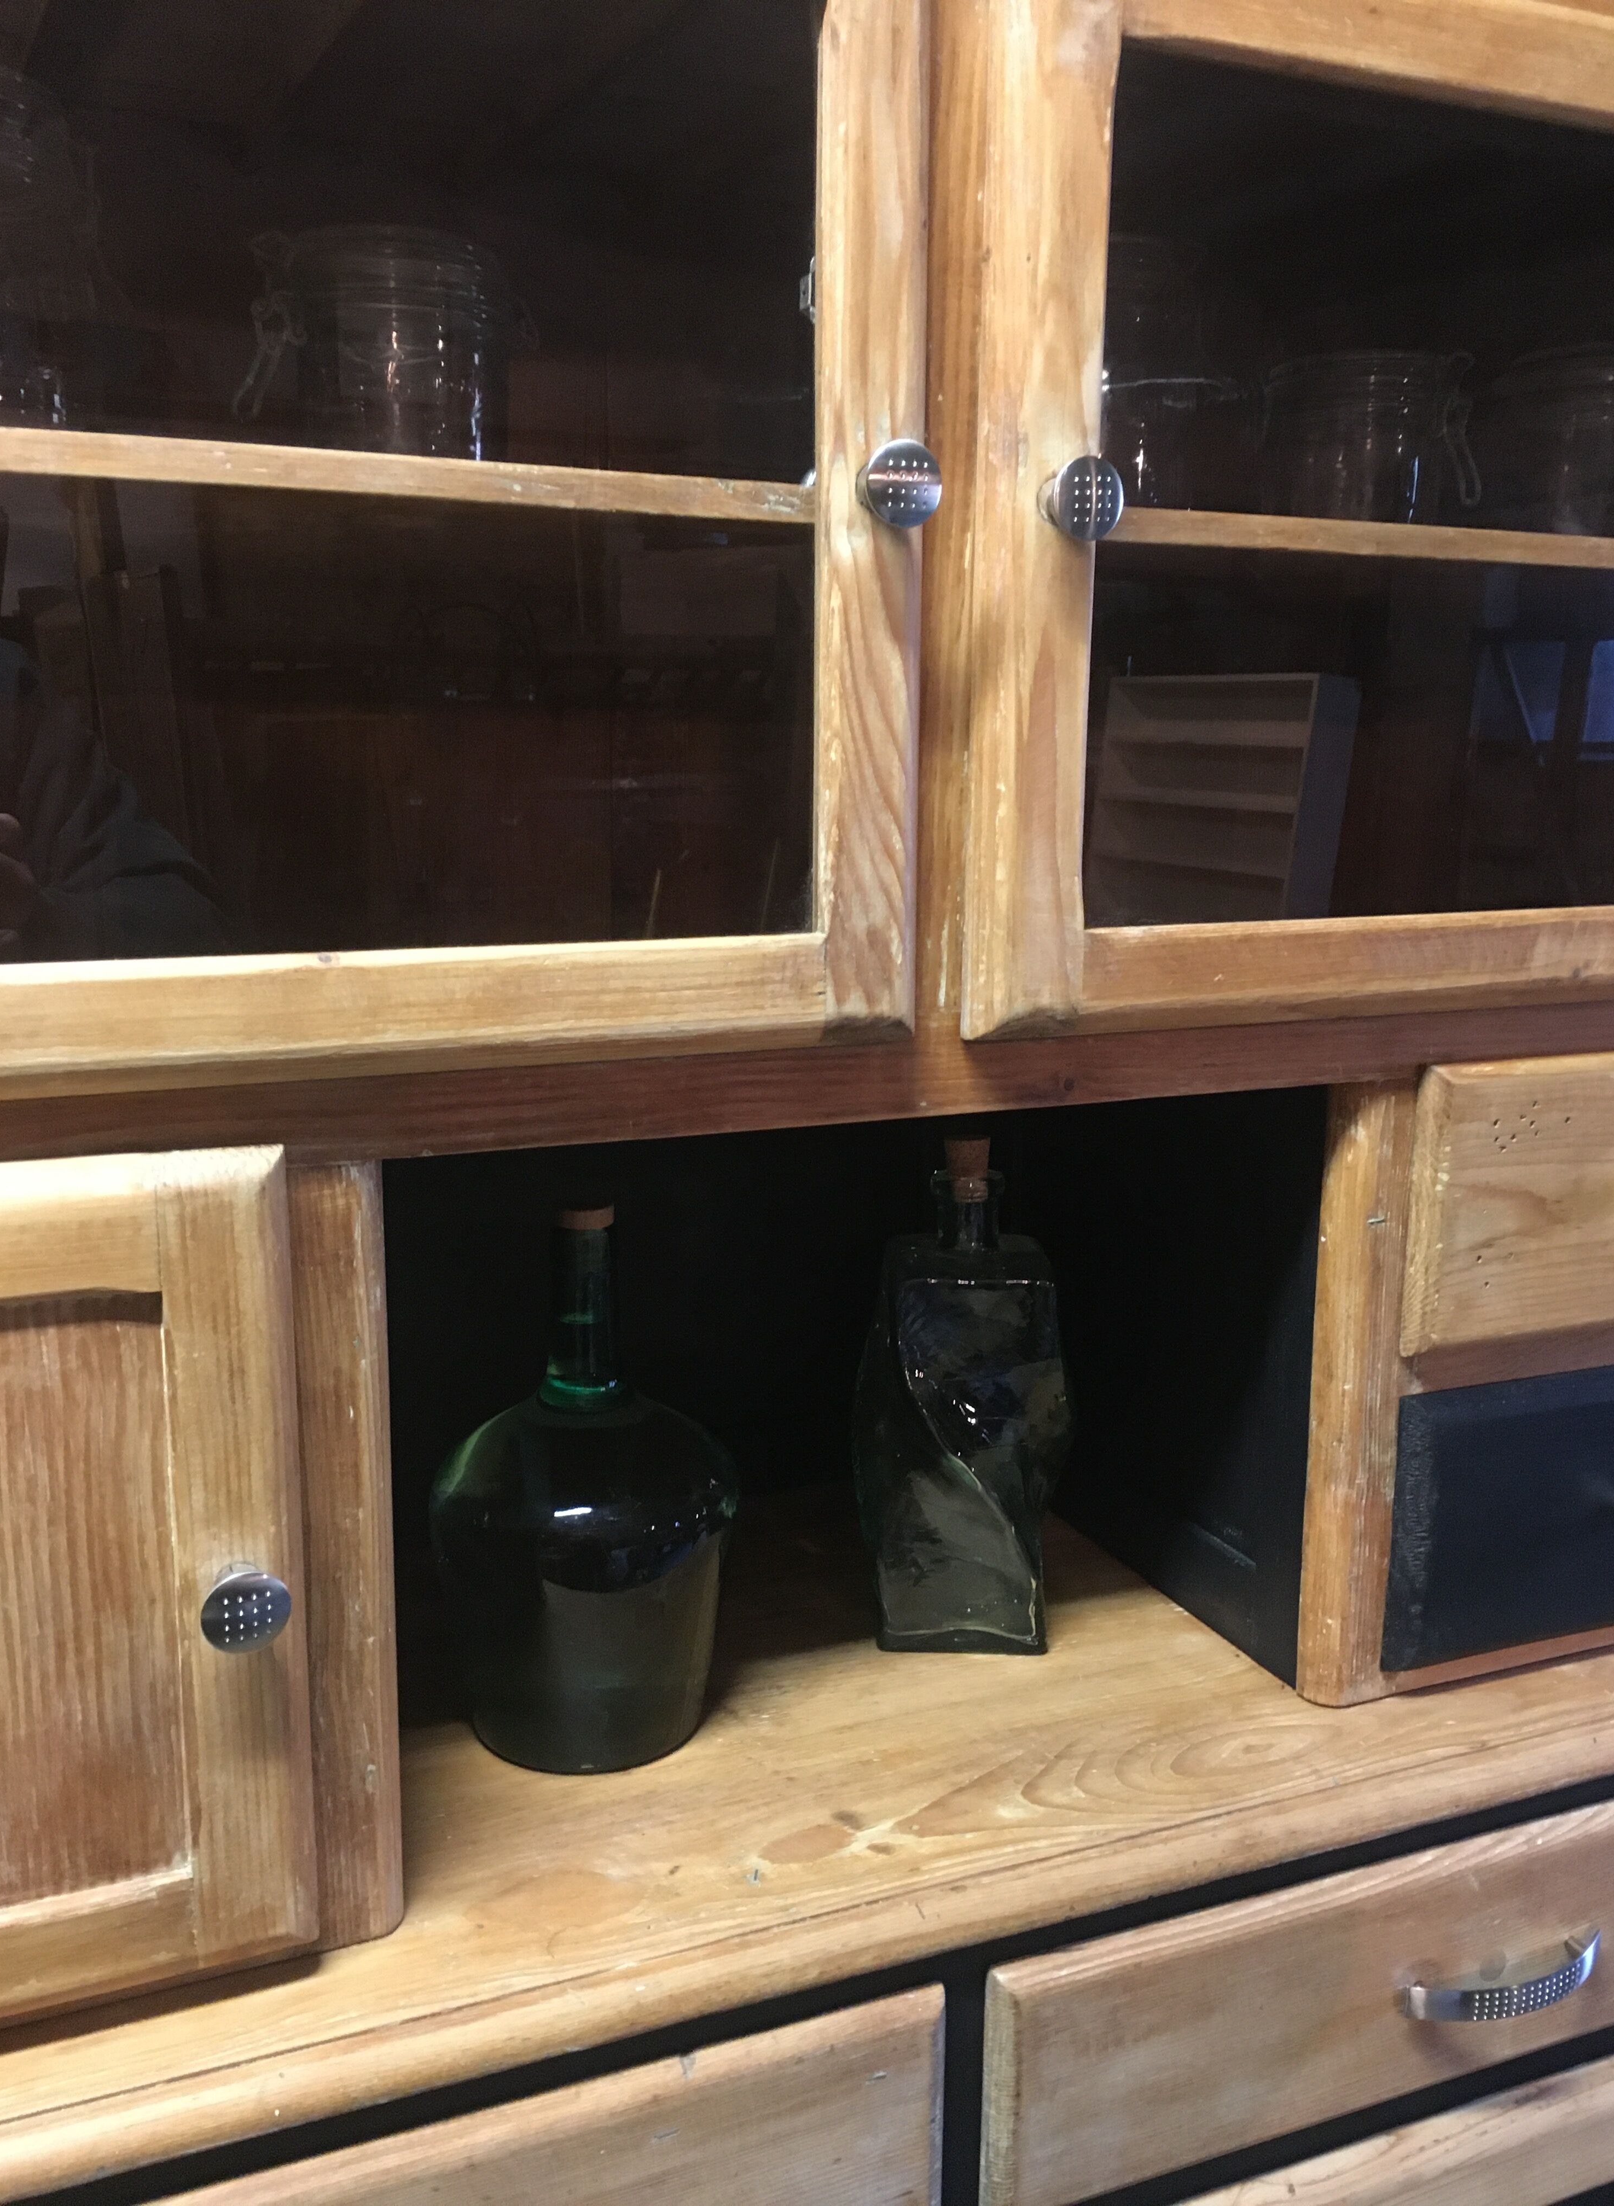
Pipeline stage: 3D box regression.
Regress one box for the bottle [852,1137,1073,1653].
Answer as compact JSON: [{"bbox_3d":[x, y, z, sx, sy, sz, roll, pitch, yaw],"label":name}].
[{"bbox_3d":[0.083,0.148,0.974,0.110,0.261,0.110,1,11,1],"label":"bottle"}]

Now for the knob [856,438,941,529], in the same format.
[{"bbox_3d":[0.031,-0.225,0.675,0.030,0.030,0.024,-4,12,-23],"label":"knob"}]

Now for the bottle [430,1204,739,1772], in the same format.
[{"bbox_3d":[-0.102,0.173,0.871,0.143,0.249,0.143,0,11,0],"label":"bottle"}]

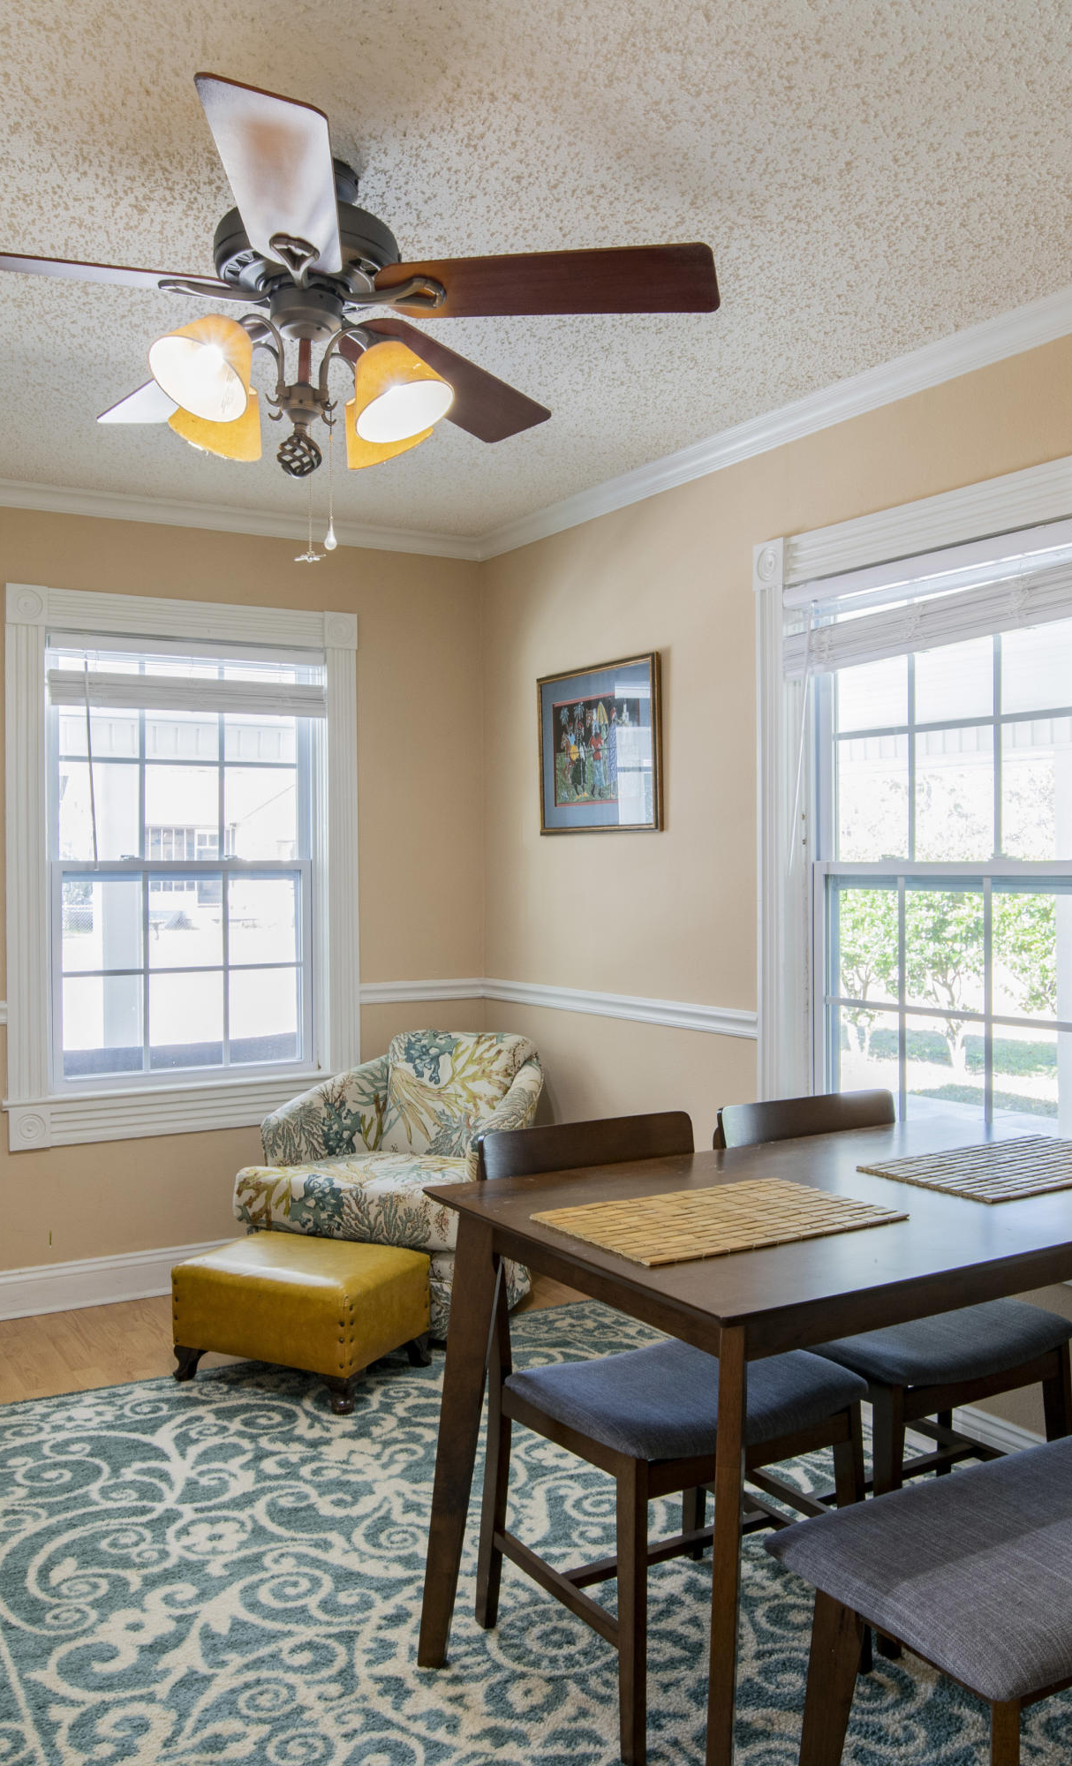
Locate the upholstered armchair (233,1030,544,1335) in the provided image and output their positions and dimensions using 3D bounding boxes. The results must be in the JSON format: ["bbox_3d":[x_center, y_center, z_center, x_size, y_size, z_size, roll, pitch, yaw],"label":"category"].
[{"bbox_3d":[-0.346,0.863,3.947,0.770,0.780,0.750,0,0,30],"label":"upholstered armchair"}]

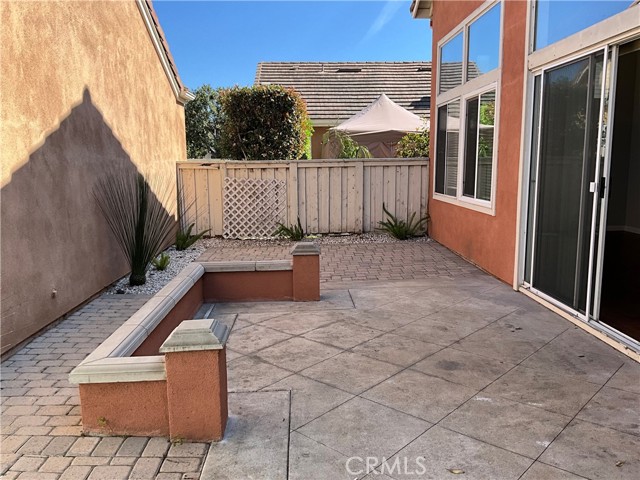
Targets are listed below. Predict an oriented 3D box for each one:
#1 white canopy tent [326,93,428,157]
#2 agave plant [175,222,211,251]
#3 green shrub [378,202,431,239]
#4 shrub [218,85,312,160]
[{"bbox_3d":[1.701,-2.288,14.522,3.000,3.267,3.000,0,8,-2],"label":"white canopy tent"},{"bbox_3d":[-2.172,-0.062,9.132,0.660,0.480,0.620,0,8,-2],"label":"agave plant"},{"bbox_3d":[1.585,-0.350,10.303,1.000,0.720,0.850,0,8,-2],"label":"green shrub"},{"bbox_3d":[-1.174,-1.761,11.769,2.050,3.100,1.700,0,8,-2],"label":"shrub"}]

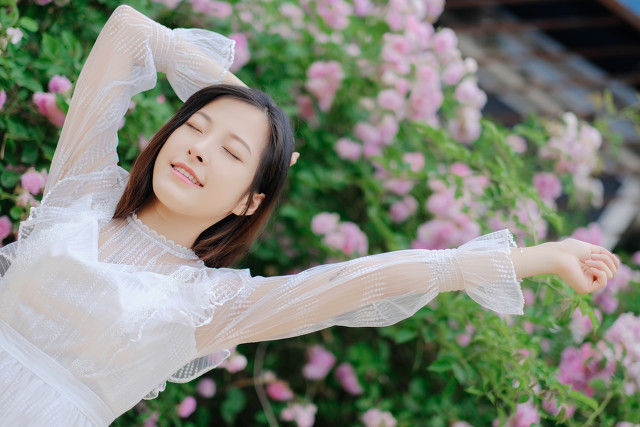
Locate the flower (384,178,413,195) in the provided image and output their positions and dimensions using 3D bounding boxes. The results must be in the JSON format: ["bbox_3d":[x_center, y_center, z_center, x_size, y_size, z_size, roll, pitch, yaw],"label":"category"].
[{"bbox_3d":[0.145,-0.050,2.761,0.048,0.033,0.037,32,0,-7],"label":"flower"}]

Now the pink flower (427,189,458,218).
[{"bbox_3d":[0.242,-0.022,2.950,0.065,0.059,0.053,31,-3,4],"label":"pink flower"}]

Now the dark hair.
[{"bbox_3d":[-0.149,-0.059,2.090,0.195,0.250,0.205,27,-11,22],"label":"dark hair"}]

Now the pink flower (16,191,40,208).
[{"bbox_3d":[-0.470,-0.023,2.409,0.037,0.029,0.029,32,0,-7],"label":"pink flower"}]

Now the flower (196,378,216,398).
[{"bbox_3d":[-0.187,0.288,2.458,0.033,0.033,0.028,32,0,-7],"label":"flower"}]

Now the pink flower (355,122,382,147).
[{"bbox_3d":[0.092,-0.150,2.830,0.055,0.040,0.042,33,-1,10],"label":"pink flower"}]

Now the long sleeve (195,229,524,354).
[{"bbox_3d":[0.047,0.111,2.050,0.465,0.115,0.130,-8,-1,9],"label":"long sleeve"}]

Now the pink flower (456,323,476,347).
[{"bbox_3d":[0.270,0.223,2.750,0.035,0.041,0.034,30,-3,7],"label":"pink flower"}]

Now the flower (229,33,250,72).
[{"bbox_3d":[-0.165,-0.318,2.950,0.065,0.079,0.061,31,-3,-6],"label":"flower"}]

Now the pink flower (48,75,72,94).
[{"bbox_3d":[-0.417,-0.207,2.400,0.037,0.034,0.034,33,-1,14],"label":"pink flower"}]

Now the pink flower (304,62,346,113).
[{"bbox_3d":[0.008,-0.236,2.780,0.071,0.093,0.067,12,0,7],"label":"pink flower"}]

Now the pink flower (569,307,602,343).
[{"bbox_3d":[0.507,0.212,2.850,0.063,0.069,0.059,30,-4,11],"label":"pink flower"}]

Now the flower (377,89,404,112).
[{"bbox_3d":[0.133,-0.213,2.812,0.051,0.045,0.041,32,0,-7],"label":"flower"}]

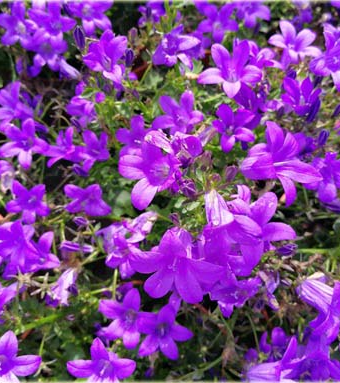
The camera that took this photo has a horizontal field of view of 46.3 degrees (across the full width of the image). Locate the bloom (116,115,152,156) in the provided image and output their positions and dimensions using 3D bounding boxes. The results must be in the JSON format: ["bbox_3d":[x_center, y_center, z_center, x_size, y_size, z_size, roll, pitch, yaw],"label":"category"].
[{"bbox_3d":[-0.023,-0.037,0.268,0.026,0.018,0.028,0,69,-5],"label":"bloom"}]

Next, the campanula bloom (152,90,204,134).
[{"bbox_3d":[0.005,-0.053,0.265,0.034,0.022,0.032,0,66,0],"label":"campanula bloom"}]

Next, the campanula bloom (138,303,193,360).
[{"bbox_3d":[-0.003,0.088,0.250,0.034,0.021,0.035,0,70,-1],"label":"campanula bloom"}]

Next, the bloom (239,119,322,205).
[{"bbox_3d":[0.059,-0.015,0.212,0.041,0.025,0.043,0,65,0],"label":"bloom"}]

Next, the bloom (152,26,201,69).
[{"bbox_3d":[0.005,-0.108,0.297,0.033,0.023,0.031,0,81,12],"label":"bloom"}]

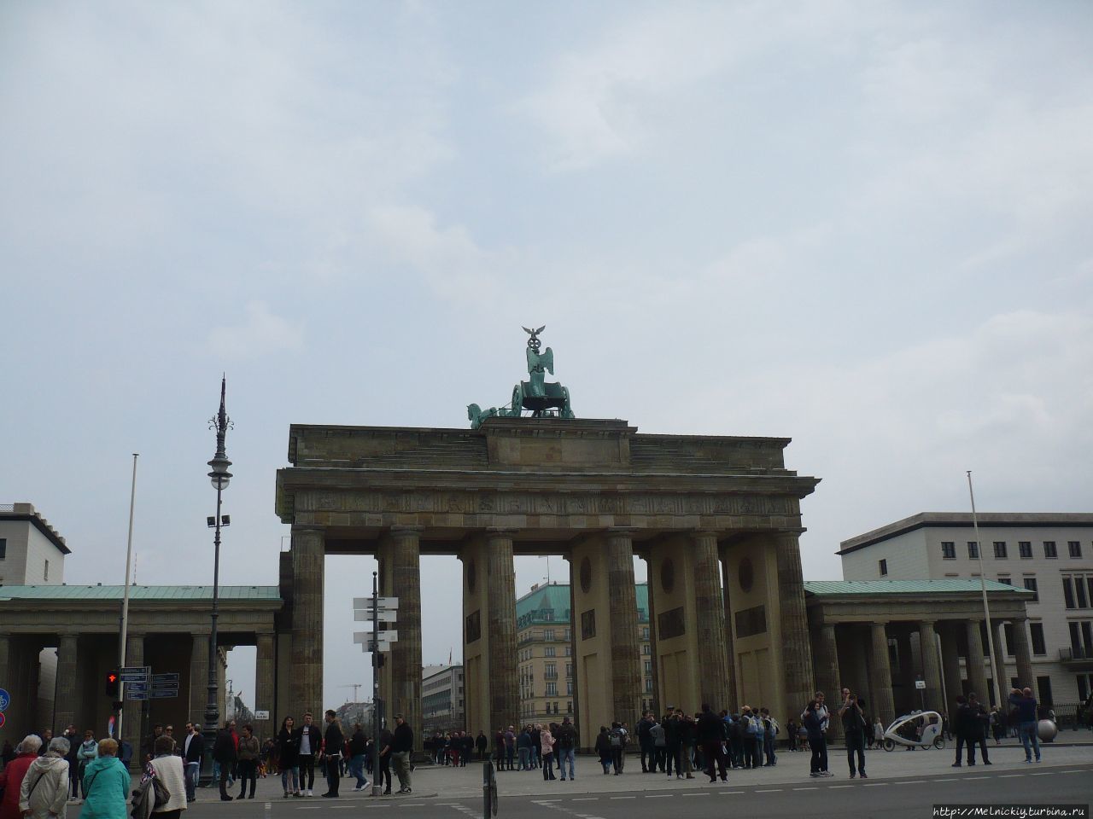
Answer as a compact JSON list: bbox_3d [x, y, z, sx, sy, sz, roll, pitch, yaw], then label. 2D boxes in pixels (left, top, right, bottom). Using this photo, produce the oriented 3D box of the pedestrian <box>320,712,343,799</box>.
[{"bbox_3d":[-4.698,7.548,24.270,0.480,1.810,0.500,3,-16,-16],"label":"pedestrian"}]

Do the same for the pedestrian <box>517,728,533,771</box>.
[{"bbox_3d":[-0.939,13.739,44.746,0.540,1.720,0.360,-5,-16,10],"label":"pedestrian"}]

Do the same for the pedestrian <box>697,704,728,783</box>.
[{"bbox_3d":[3.924,7.900,26.142,0.620,1.780,0.420,-2,-16,0],"label":"pedestrian"}]

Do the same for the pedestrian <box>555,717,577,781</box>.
[{"bbox_3d":[0.563,10.081,32.865,0.580,1.810,0.420,-2,-16,0],"label":"pedestrian"}]

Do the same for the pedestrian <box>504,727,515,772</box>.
[{"bbox_3d":[-1.492,13.757,44.833,0.400,1.740,0.500,1,-16,-10],"label":"pedestrian"}]

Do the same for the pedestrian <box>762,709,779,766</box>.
[{"bbox_3d":[6.884,10.066,33.925,0.450,1.698,0.480,-10,-17,28],"label":"pedestrian"}]

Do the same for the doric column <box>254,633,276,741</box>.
[{"bbox_3d":[-15.288,15.631,60.093,1.150,7.150,1.150,2,-17,-14],"label":"doric column"}]

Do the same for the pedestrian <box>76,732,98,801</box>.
[{"bbox_3d":[-11.418,8.867,27.442,0.560,1.660,0.380,-2,-16,-2],"label":"pedestrian"}]

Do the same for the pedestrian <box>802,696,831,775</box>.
[{"bbox_3d":[5.988,7.224,24.486,0.450,1.740,0.580,-13,-20,33],"label":"pedestrian"}]

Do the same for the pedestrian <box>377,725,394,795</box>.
[{"bbox_3d":[-3.776,8.136,25.813,0.340,1.609,0.460,10,-19,-36],"label":"pedestrian"}]

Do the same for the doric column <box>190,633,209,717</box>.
[{"bbox_3d":[-18.930,15.650,60.200,1.200,7.100,1.200,2,-16,-13],"label":"doric column"}]

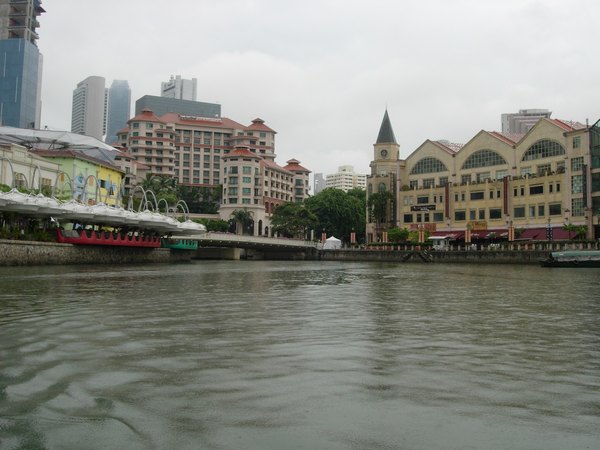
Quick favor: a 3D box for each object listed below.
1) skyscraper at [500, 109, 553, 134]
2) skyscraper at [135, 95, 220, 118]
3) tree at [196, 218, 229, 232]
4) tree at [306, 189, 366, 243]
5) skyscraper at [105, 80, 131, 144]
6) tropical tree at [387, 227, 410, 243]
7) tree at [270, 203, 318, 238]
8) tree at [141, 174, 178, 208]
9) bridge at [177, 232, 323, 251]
[{"bbox_3d":[188.163,-34.099,547.209,38.000,118.000,28.000,0,-3,6],"label":"skyscraper"},{"bbox_3d":[-118.489,-47.140,642.747,76.000,146.000,30.000,2,-3,-31],"label":"skyscraper"},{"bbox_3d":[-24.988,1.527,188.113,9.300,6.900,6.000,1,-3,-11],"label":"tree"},{"bbox_3d":[9.861,-1.636,188.274,18.000,17.000,16.000,1,-3,0],"label":"tree"},{"bbox_3d":[-291.531,-91.848,1055.119,38.000,269.000,38.000,1,-3,-16],"label":"skyscraper"},{"bbox_3d":[22.884,2.960,153.035,5.200,4.900,4.800,0,-3,15],"label":"tropical tree"},{"bbox_3d":[-1.847,0.088,187.189,14.000,13.200,13.000,1,-3,0],"label":"tree"},{"bbox_3d":[-47.478,-8.414,222.589,12.500,17.000,11.000,1,-3,-11],"label":"tree"},{"bbox_3d":[-12.242,3.741,148.978,38.000,3.400,8.000,2,-3,-25],"label":"bridge"}]

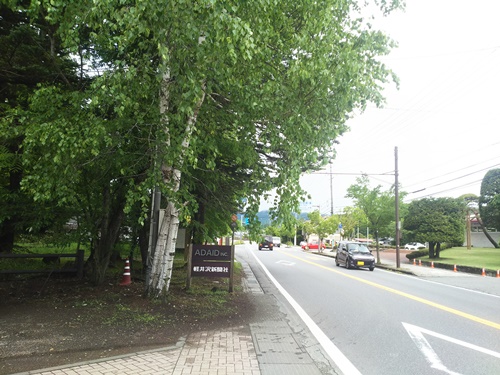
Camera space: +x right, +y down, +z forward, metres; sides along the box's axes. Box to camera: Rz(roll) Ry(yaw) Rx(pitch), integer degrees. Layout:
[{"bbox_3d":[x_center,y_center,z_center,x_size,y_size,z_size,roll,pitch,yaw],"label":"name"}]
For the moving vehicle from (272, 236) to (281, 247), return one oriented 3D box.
[{"bbox_3d":[4.943,10.006,69.000,1.620,1.900,3.900,2,-8,-3],"label":"moving vehicle"}]

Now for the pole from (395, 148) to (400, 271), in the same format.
[{"bbox_3d":[8.744,1.045,22.200,0.240,7.300,0.240,2,-8,0],"label":"pole"}]

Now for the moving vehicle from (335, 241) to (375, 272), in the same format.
[{"bbox_3d":[6.258,4.000,22.400,1.480,1.620,3.400,2,-8,-1],"label":"moving vehicle"}]

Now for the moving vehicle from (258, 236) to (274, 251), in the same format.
[{"bbox_3d":[2.087,7.161,47.500,1.680,1.760,3.900,2,-8,-3],"label":"moving vehicle"}]

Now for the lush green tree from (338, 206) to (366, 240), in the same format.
[{"bbox_3d":[8.820,3.873,32.000,2.500,4.300,2.500,2,-8,0],"label":"lush green tree"}]

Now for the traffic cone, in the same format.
[{"bbox_3d":[-3.415,2.297,10.300,0.370,0.730,0.370,2,-8,0],"label":"traffic cone"}]

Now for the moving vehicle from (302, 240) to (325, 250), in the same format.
[{"bbox_3d":[9.574,8.599,56.000,3.750,1.500,1.660,2,-8,-3],"label":"moving vehicle"}]

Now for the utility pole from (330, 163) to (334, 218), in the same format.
[{"bbox_3d":[10.959,2.505,50.000,0.320,12.000,0.320,2,-8,0],"label":"utility pole"}]

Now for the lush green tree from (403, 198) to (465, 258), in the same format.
[{"bbox_3d":[13.132,2.869,26.800,4.500,4.350,4.300,2,-8,0],"label":"lush green tree"}]

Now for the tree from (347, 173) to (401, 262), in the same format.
[{"bbox_3d":[8.523,2.085,25.300,4.000,6.000,3.900,2,-8,0],"label":"tree"}]

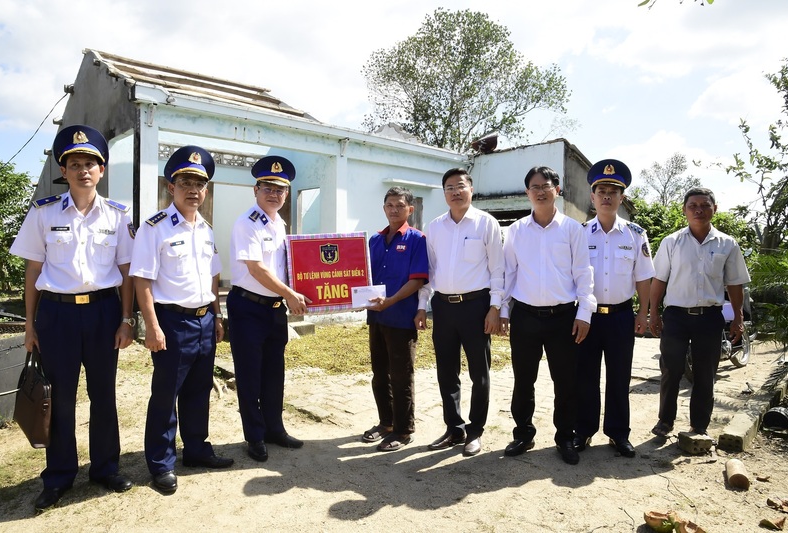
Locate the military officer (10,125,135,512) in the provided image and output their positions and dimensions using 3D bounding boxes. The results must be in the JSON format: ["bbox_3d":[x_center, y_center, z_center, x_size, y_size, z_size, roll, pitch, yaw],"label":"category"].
[{"bbox_3d":[-1.555,0.205,2.665,0.580,1.820,0.390,0,0,-27],"label":"military officer"}]

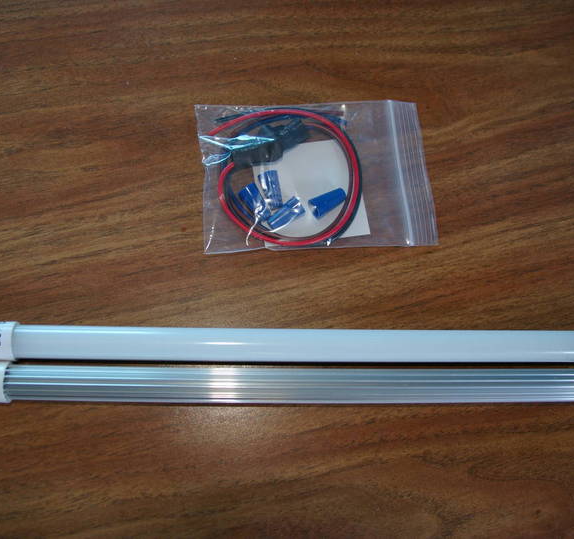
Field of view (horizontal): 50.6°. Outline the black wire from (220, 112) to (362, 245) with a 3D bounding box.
[{"bbox_3d":[0.000,-0.046,0.292,0.074,0.014,0.072,-2,76,-6],"label":"black wire"}]

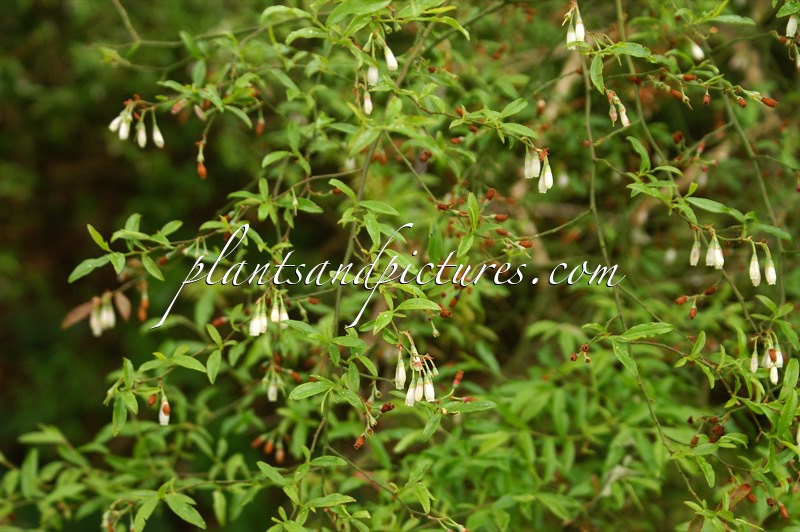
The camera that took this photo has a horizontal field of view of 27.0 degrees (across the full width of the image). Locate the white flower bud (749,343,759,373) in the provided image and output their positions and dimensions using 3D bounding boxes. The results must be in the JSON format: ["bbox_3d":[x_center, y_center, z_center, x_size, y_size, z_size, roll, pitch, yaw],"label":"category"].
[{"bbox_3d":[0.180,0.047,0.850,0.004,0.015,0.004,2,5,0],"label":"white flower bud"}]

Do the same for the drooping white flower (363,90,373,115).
[{"bbox_3d":[-0.013,-0.069,0.700,0.004,0.011,0.004,-6,7,0],"label":"drooping white flower"}]

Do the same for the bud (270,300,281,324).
[{"bbox_3d":[-0.071,0.026,0.950,0.005,0.013,0.005,0,6,0],"label":"bud"}]

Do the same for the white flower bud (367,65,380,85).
[{"bbox_3d":[-0.011,-0.083,0.720,0.005,0.010,0.005,1,7,0],"label":"white flower bud"}]

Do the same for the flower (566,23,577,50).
[{"bbox_3d":[0.097,-0.129,0.940,0.005,0.015,0.005,0,6,0],"label":"flower"}]

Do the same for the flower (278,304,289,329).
[{"bbox_3d":[-0.066,0.029,0.950,0.005,0.014,0.005,-6,6,0],"label":"flower"}]

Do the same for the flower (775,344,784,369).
[{"bbox_3d":[0.217,0.052,0.950,0.005,0.014,0.005,-5,6,0],"label":"flower"}]

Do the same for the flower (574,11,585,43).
[{"bbox_3d":[0.100,-0.133,0.930,0.005,0.016,0.005,-5,6,0],"label":"flower"}]

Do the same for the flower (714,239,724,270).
[{"bbox_3d":[0.134,-0.005,0.700,0.004,0.013,0.004,-6,7,0],"label":"flower"}]

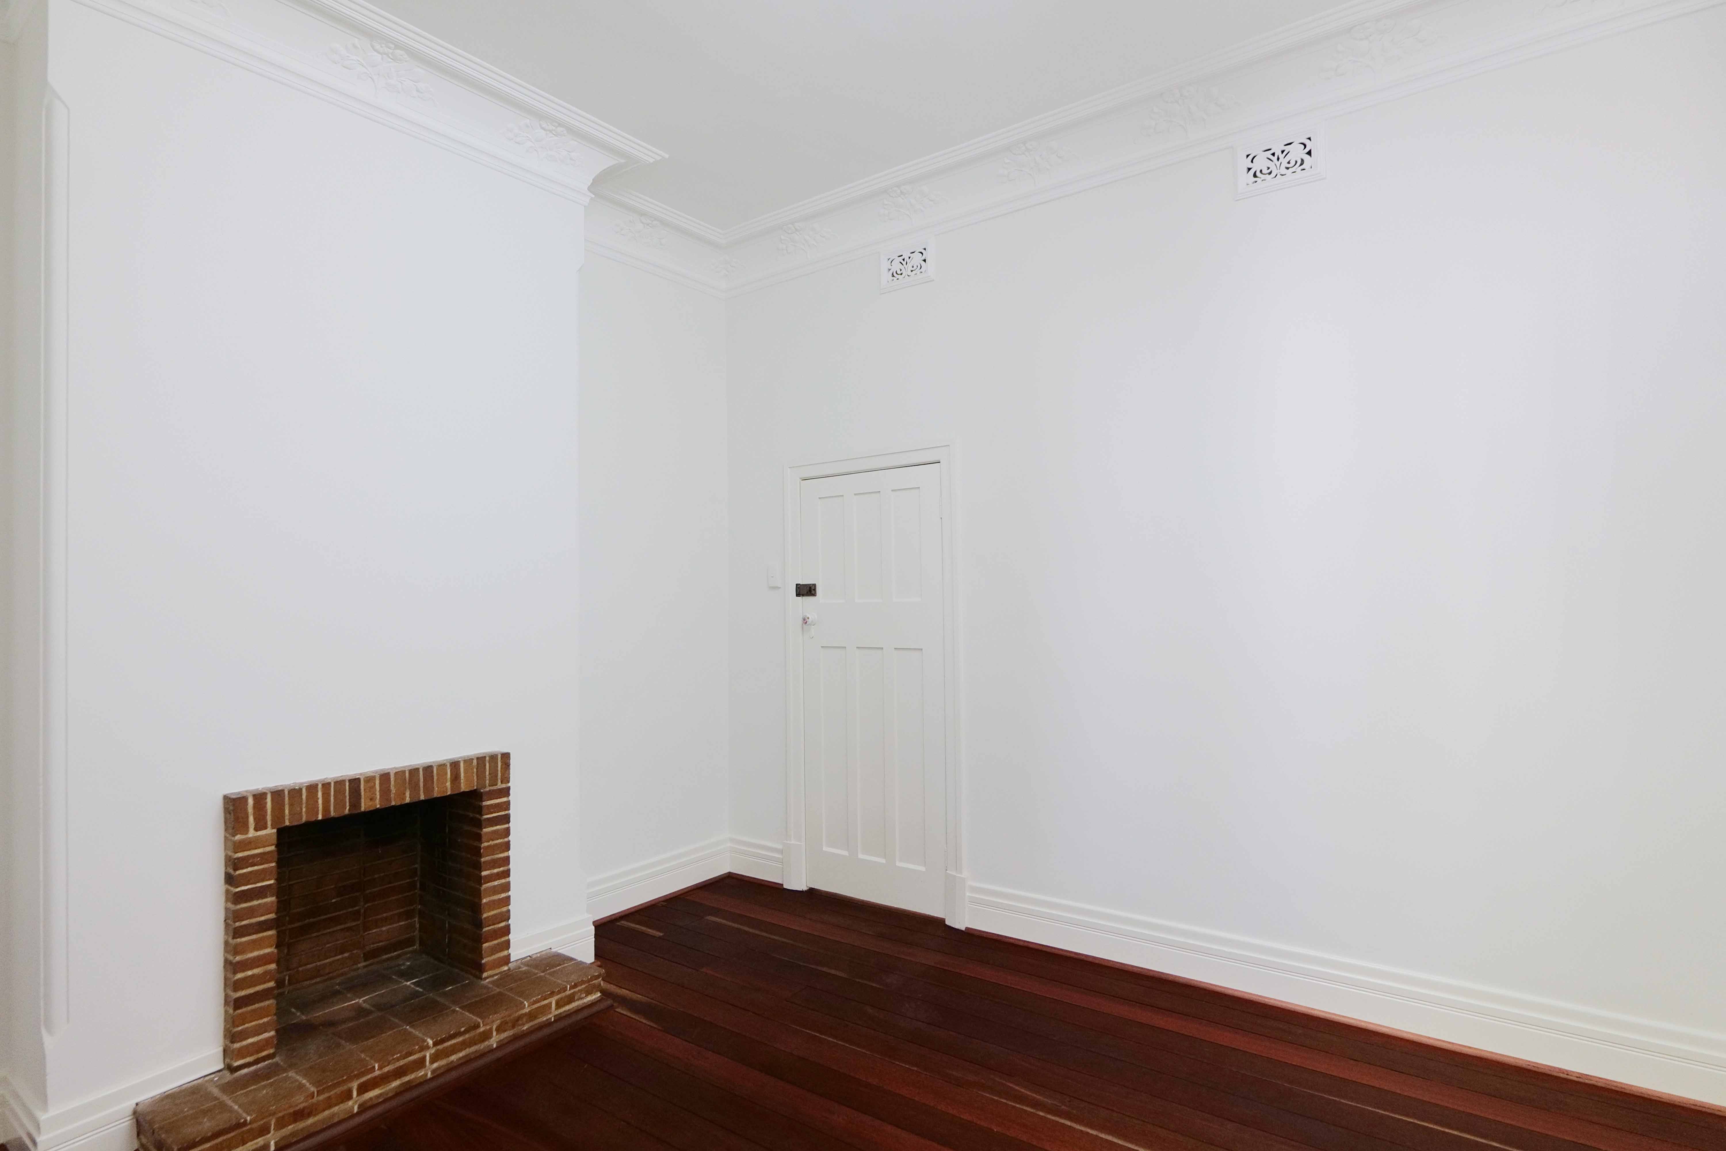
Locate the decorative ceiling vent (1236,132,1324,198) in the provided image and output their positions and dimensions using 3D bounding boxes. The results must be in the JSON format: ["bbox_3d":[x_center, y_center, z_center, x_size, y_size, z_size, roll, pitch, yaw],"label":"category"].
[{"bbox_3d":[1.465,-1.454,2.867,0.280,0.180,0.025,-2,-1,34],"label":"decorative ceiling vent"}]

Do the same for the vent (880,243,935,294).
[{"bbox_3d":[0.193,-1.417,3.740,0.280,0.180,0.025,-2,-1,34],"label":"vent"}]

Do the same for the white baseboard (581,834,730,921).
[{"bbox_3d":[-1.006,1.488,3.978,0.030,0.185,0.970,-2,-1,39],"label":"white baseboard"}]

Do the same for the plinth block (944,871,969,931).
[{"bbox_3d":[0.413,1.417,3.562,0.103,0.229,0.040,-2,-1,34],"label":"plinth block"}]

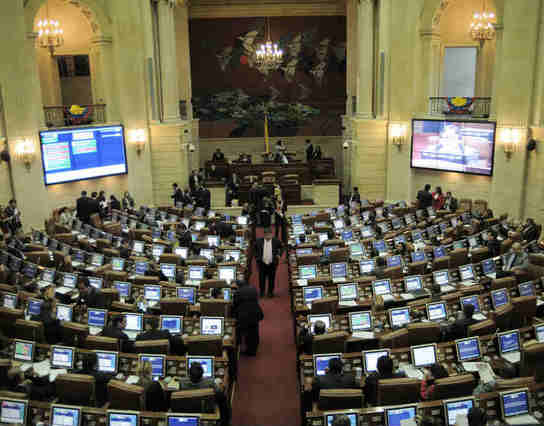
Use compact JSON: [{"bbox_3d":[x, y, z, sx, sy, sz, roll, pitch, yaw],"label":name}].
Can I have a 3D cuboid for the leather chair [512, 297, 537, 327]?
[{"bbox_3d":[4.301,1.959,8.685,0.600,1.080,0.620,-5,14,-16],"label":"leather chair"}]

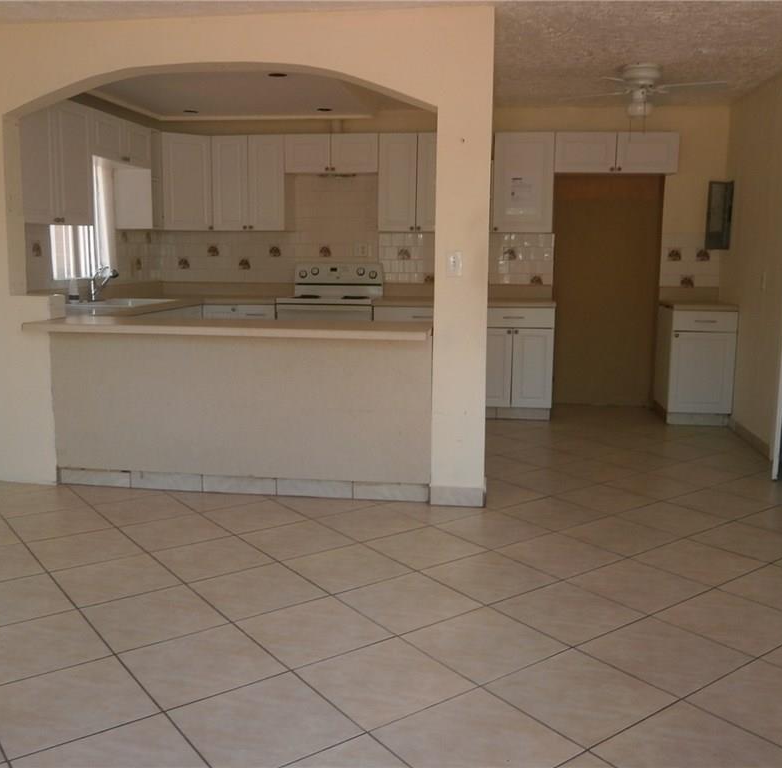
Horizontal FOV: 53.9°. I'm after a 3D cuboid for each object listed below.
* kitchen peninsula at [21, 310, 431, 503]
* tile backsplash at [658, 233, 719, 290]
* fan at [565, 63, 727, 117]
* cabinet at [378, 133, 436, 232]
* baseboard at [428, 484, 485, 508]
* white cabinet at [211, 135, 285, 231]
[{"bbox_3d":[-0.831,0.122,4.095,2.108,0.898,0.569,2,9,7],"label":"kitchen peninsula"},{"bbox_3d":[2.410,-0.992,6.175,0.460,0.437,0.020,2,9,7],"label":"tile backsplash"},{"bbox_3d":[1.549,-1.812,4.751,1.040,0.320,1.040,2,9,7],"label":"fan"},{"bbox_3d":[0.224,-1.598,6.193,0.610,0.754,0.324,2,9,7],"label":"cabinet"},{"bbox_3d":[0.338,0.572,3.890,0.282,0.095,0.017,2,9,7],"label":"baseboard"},{"bbox_3d":[-1.132,-1.638,6.357,0.606,0.754,0.324,2,9,7],"label":"white cabinet"}]

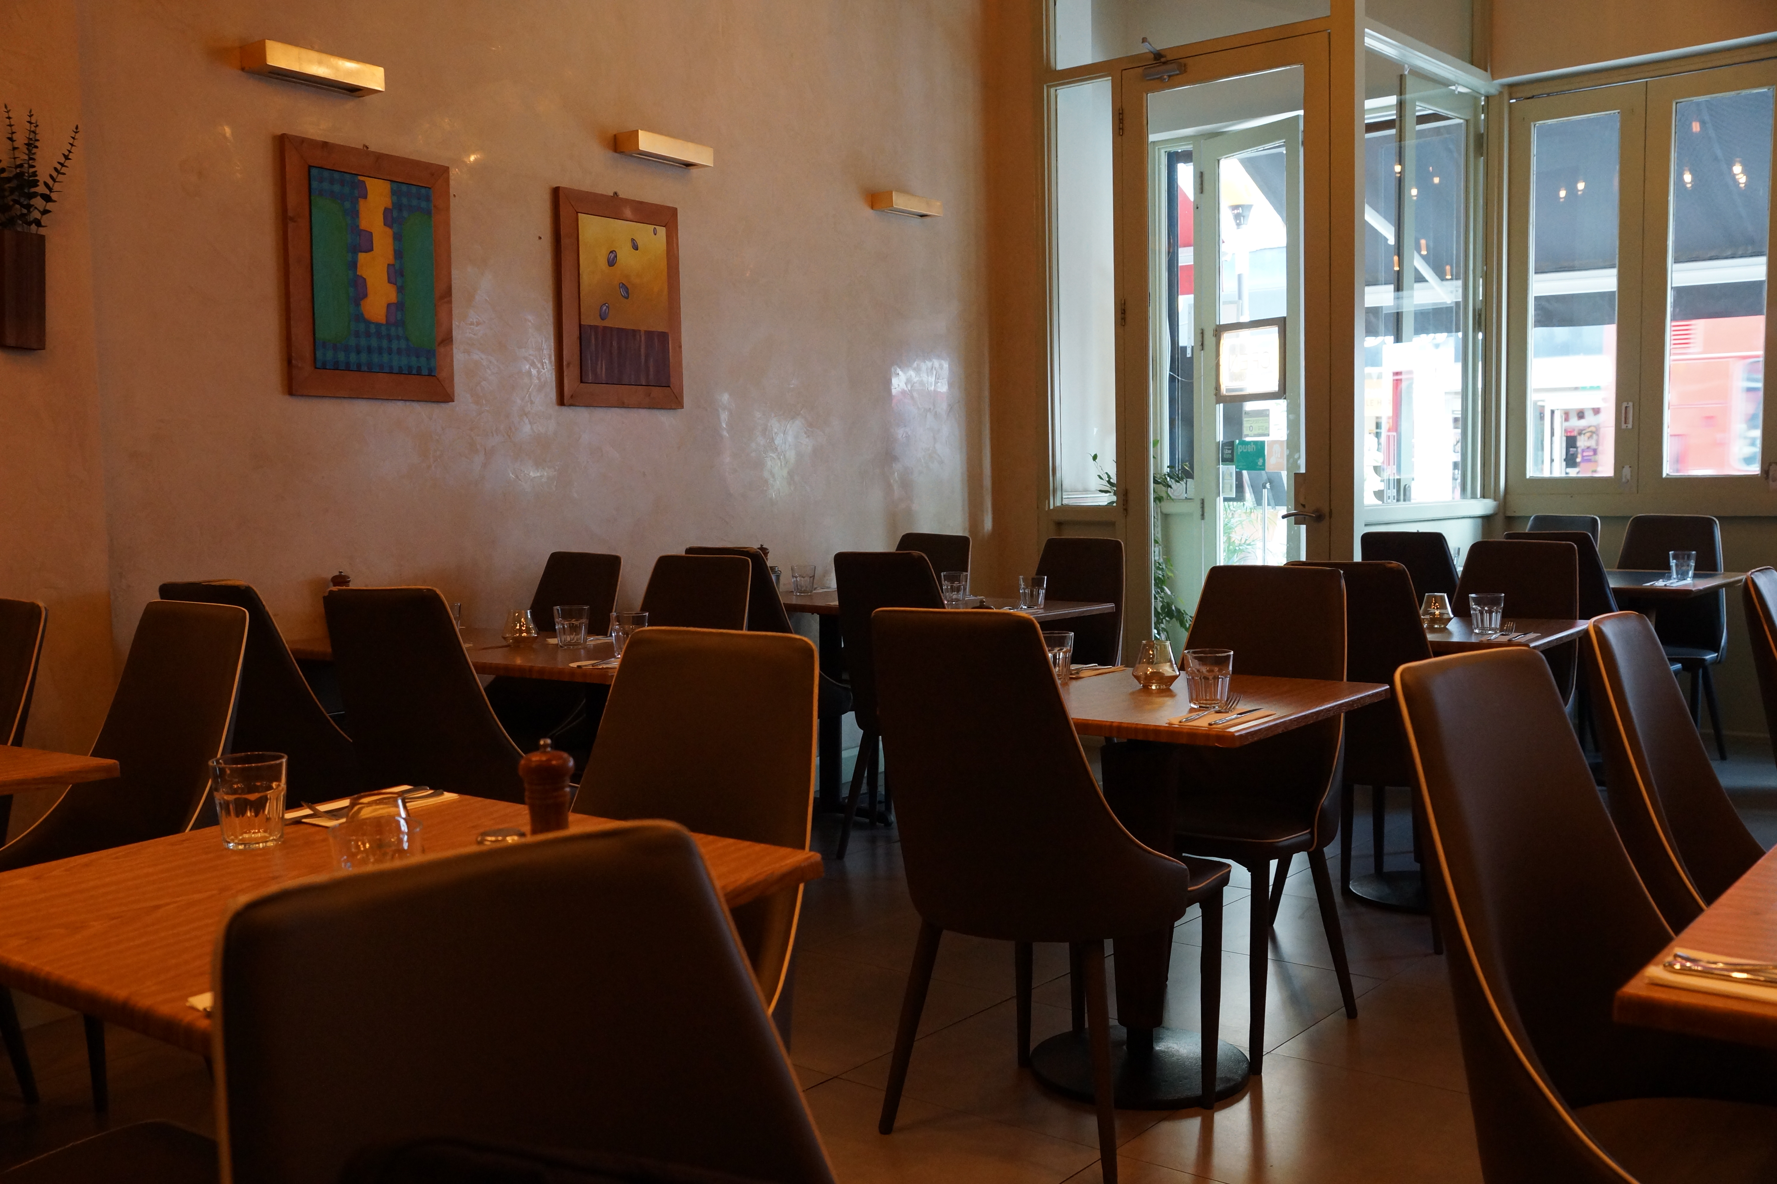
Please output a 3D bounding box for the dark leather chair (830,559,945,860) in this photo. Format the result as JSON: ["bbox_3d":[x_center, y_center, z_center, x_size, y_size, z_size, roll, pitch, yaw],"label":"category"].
[{"bbox_3d":[0.134,0.352,5.186,0.490,0.965,0.585,2,4,34],"label":"dark leather chair"}]

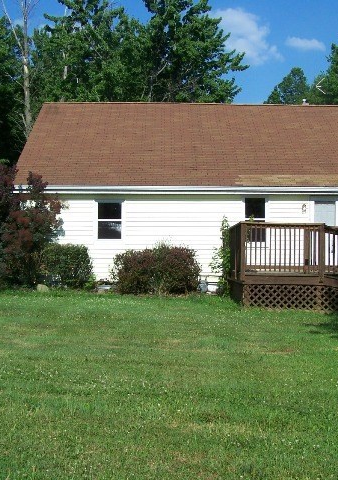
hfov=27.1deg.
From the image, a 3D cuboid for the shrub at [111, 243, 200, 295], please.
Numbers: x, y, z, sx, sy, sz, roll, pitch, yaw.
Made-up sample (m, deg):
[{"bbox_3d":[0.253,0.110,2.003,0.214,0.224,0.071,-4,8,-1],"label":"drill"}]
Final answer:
[{"bbox_3d":[-0.350,0.700,18.350,2.250,1.280,1.600,0,-2,-1],"label":"shrub"}]

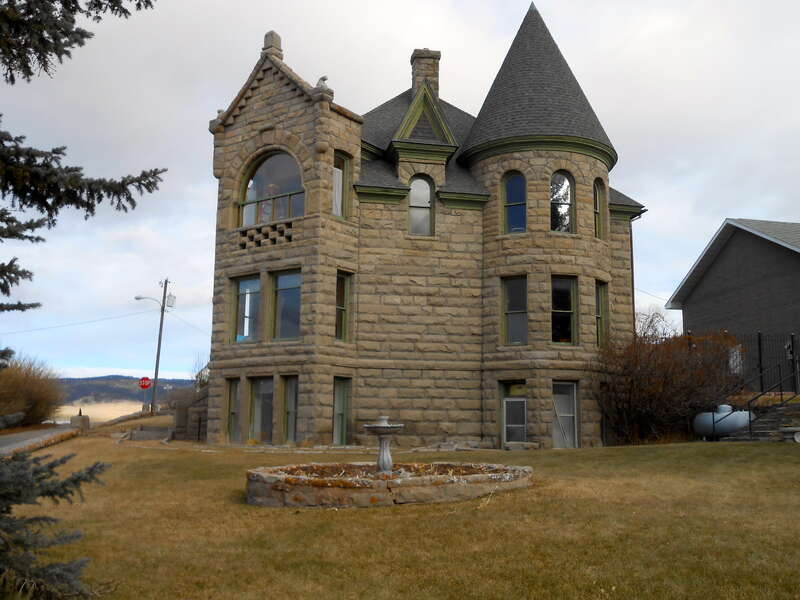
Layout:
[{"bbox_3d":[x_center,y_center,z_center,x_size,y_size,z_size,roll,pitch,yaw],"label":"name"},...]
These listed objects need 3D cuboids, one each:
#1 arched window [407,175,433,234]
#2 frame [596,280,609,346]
[{"bbox_3d":[0.741,-3.253,27.069,0.930,2.079,0.200,2,-9,-11],"label":"arched window"},{"bbox_3d":[6.759,0.423,26.524,0.200,2.300,0.920,-6,-11,35],"label":"frame"}]

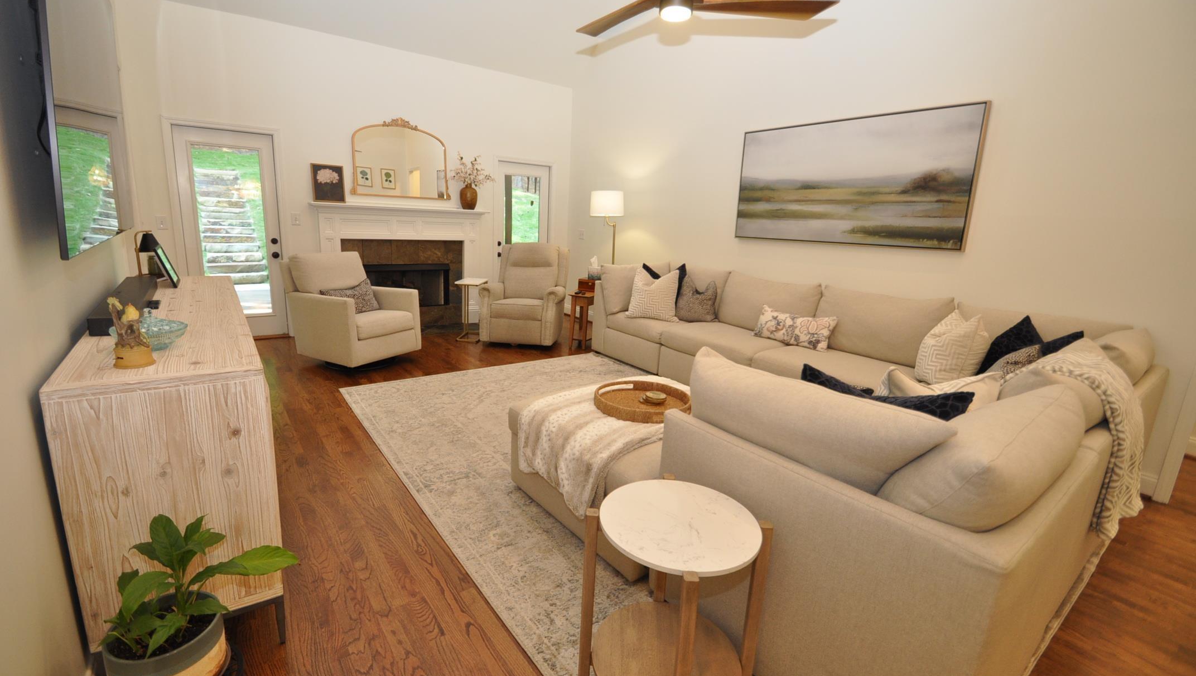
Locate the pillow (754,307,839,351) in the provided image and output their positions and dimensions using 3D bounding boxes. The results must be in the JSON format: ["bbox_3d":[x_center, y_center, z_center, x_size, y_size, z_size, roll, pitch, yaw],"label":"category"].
[{"bbox_3d":[1.593,-0.079,4.031,0.130,0.280,0.610,18,1,-40],"label":"pillow"}]

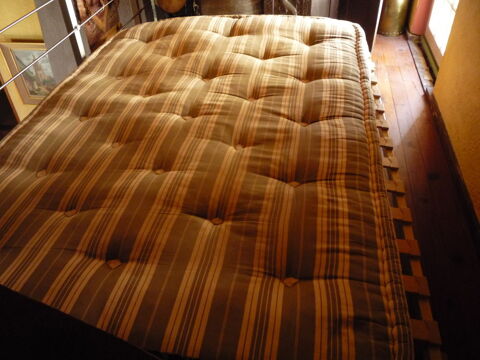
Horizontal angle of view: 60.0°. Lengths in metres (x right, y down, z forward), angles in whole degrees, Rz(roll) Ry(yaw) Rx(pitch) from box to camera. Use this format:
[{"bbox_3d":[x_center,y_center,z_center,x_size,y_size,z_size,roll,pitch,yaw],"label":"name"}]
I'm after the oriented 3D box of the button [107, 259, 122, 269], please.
[{"bbox_3d":[-0.348,0.231,1.150,0.035,0.011,0.034,3,40,9],"label":"button"}]

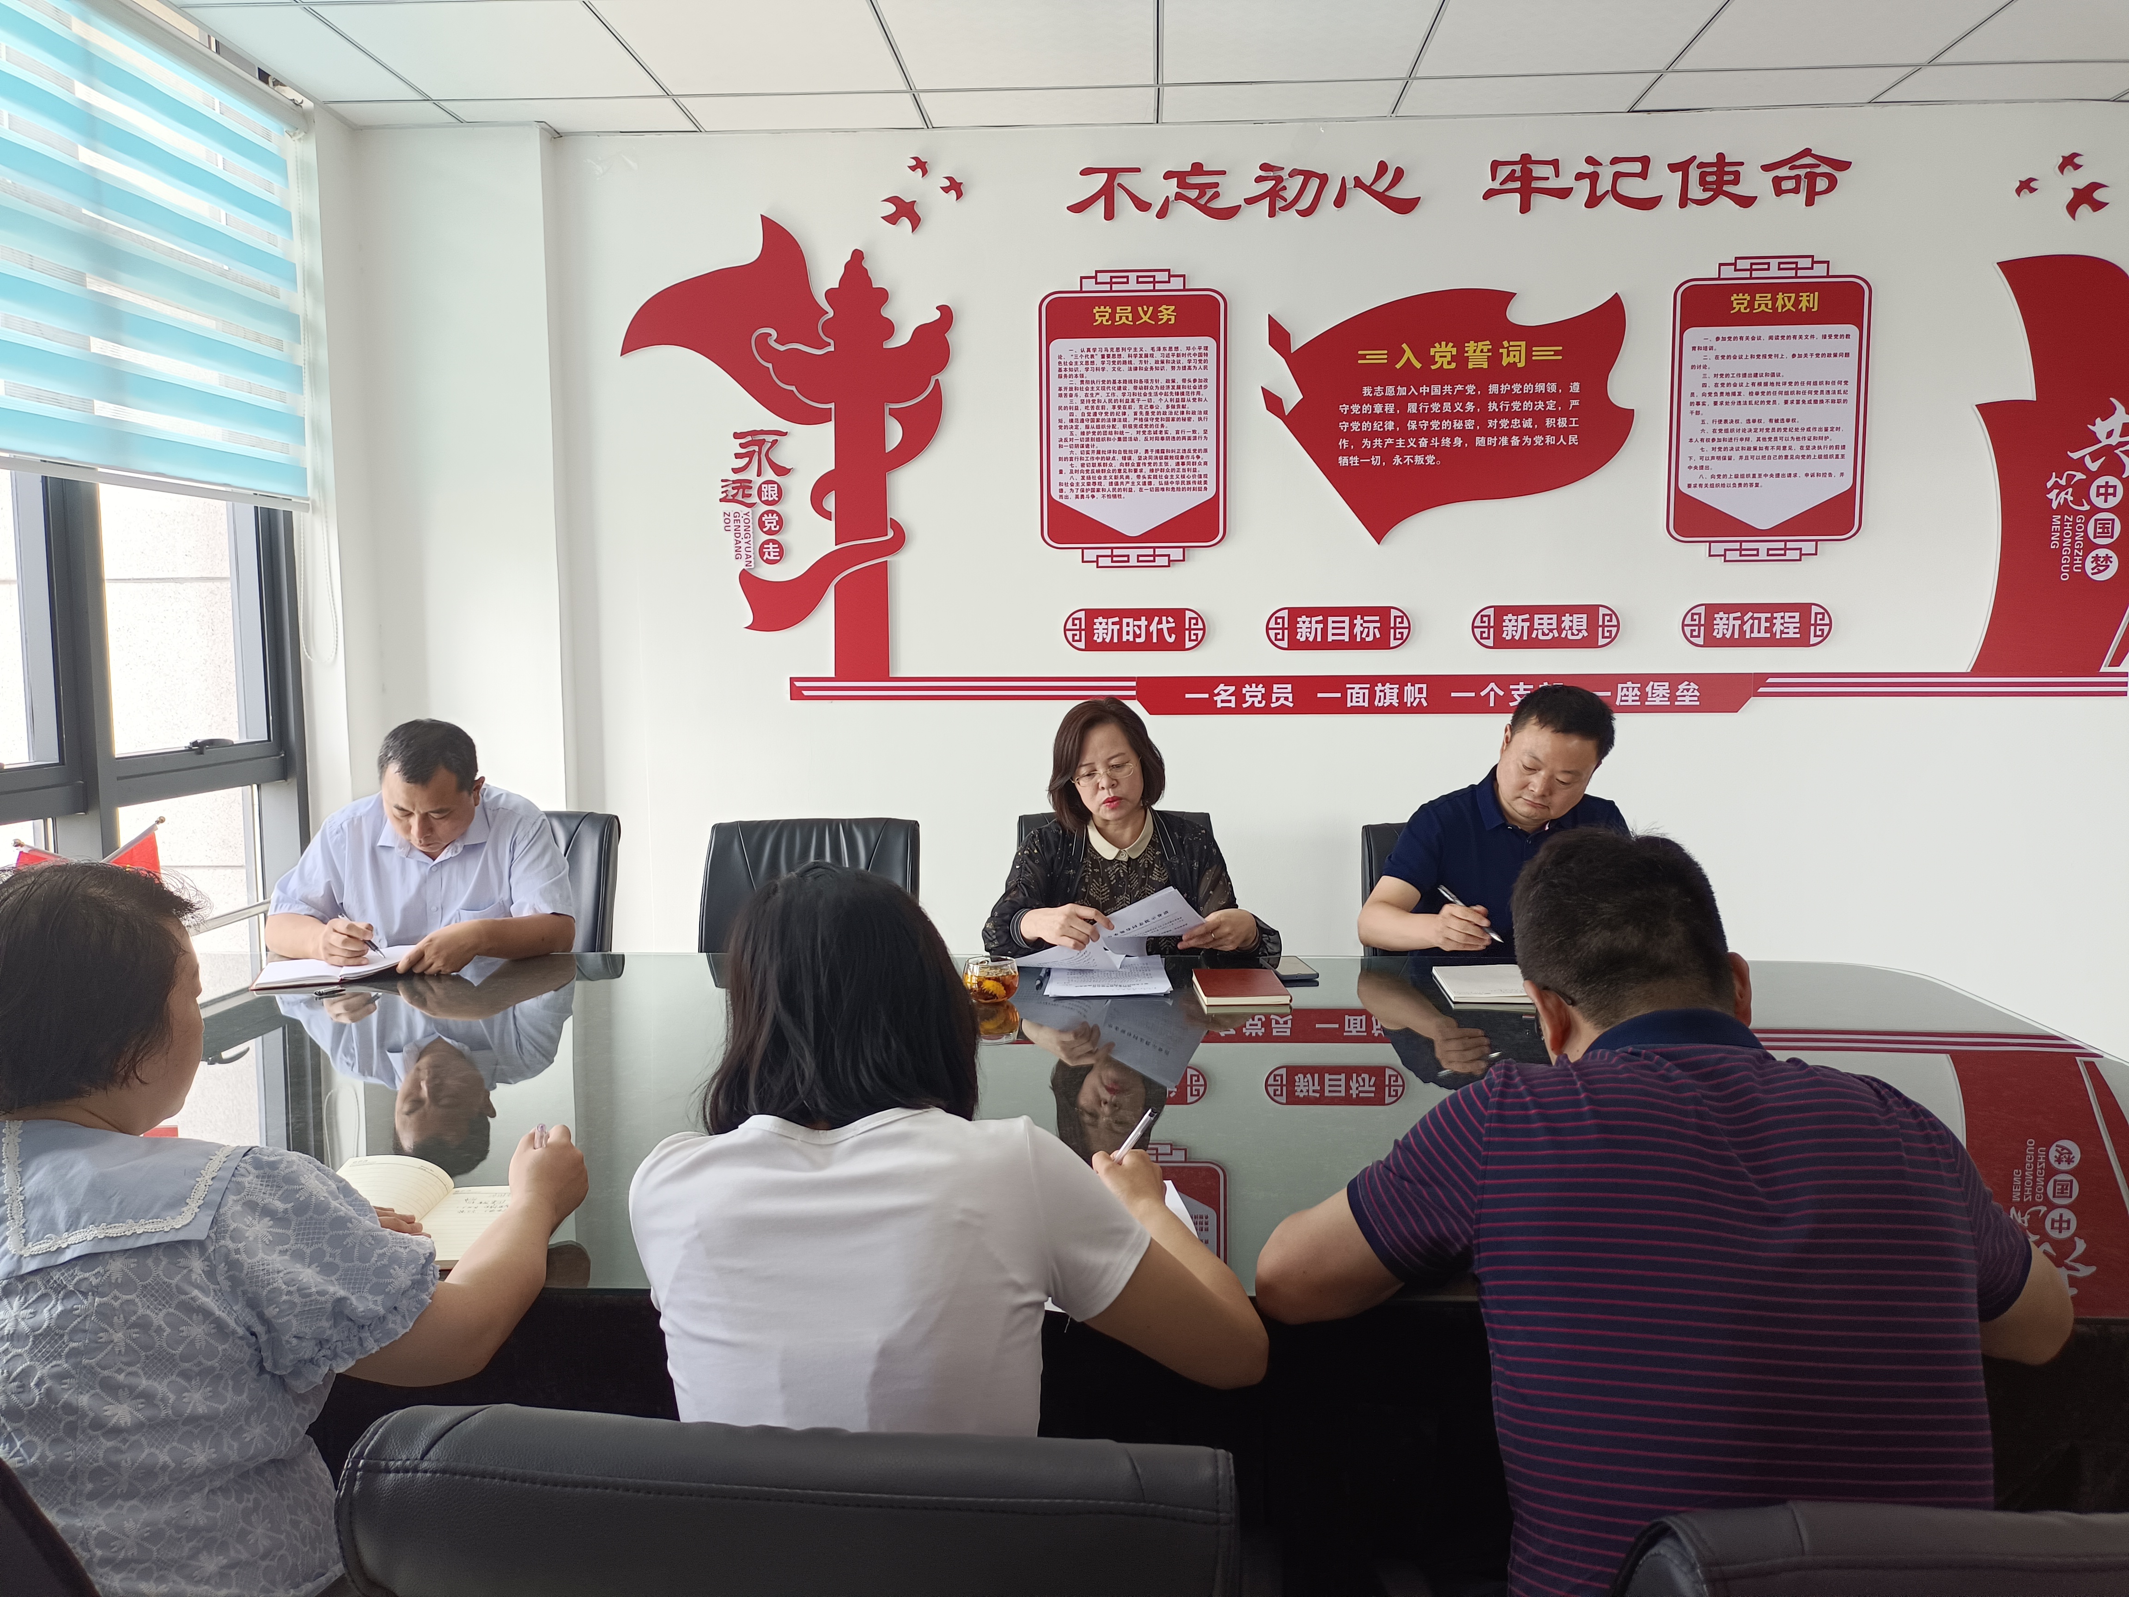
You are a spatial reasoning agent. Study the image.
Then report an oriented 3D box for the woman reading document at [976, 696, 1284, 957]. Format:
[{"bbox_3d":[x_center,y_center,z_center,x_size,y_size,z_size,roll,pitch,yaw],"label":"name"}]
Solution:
[{"bbox_3d":[0.131,0.421,2.983,0.560,1.233,0.740,0,6,3],"label":"woman reading document"}]

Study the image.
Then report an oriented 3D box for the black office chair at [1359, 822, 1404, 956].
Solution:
[{"bbox_3d":[0.883,0.546,3.174,0.570,0.940,0.620,0,6,3],"label":"black office chair"}]

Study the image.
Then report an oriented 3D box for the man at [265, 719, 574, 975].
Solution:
[{"bbox_3d":[-1.227,0.439,3.063,0.610,1.196,0.740,0,6,3],"label":"man"}]

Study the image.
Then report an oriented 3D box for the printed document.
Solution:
[{"bbox_3d":[0.088,0.228,2.665,0.320,0.150,0.150,0,6,3],"label":"printed document"}]

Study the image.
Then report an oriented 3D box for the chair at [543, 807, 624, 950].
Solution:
[{"bbox_3d":[-1.297,0.534,3.409,0.570,0.940,0.620,0,6,3],"label":"chair"}]

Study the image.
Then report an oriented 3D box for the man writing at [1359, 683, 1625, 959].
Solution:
[{"bbox_3d":[0.829,0.412,2.932,0.580,1.254,0.740,0,6,3],"label":"man writing"}]

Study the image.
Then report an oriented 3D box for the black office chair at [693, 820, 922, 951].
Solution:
[{"bbox_3d":[-0.567,0.541,3.297,0.570,0.940,0.620,0,6,-1],"label":"black office chair"}]

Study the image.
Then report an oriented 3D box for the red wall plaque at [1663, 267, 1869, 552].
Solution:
[{"bbox_3d":[1.815,-0.998,3.959,0.485,0.777,0.030,0,6,3],"label":"red wall plaque"}]

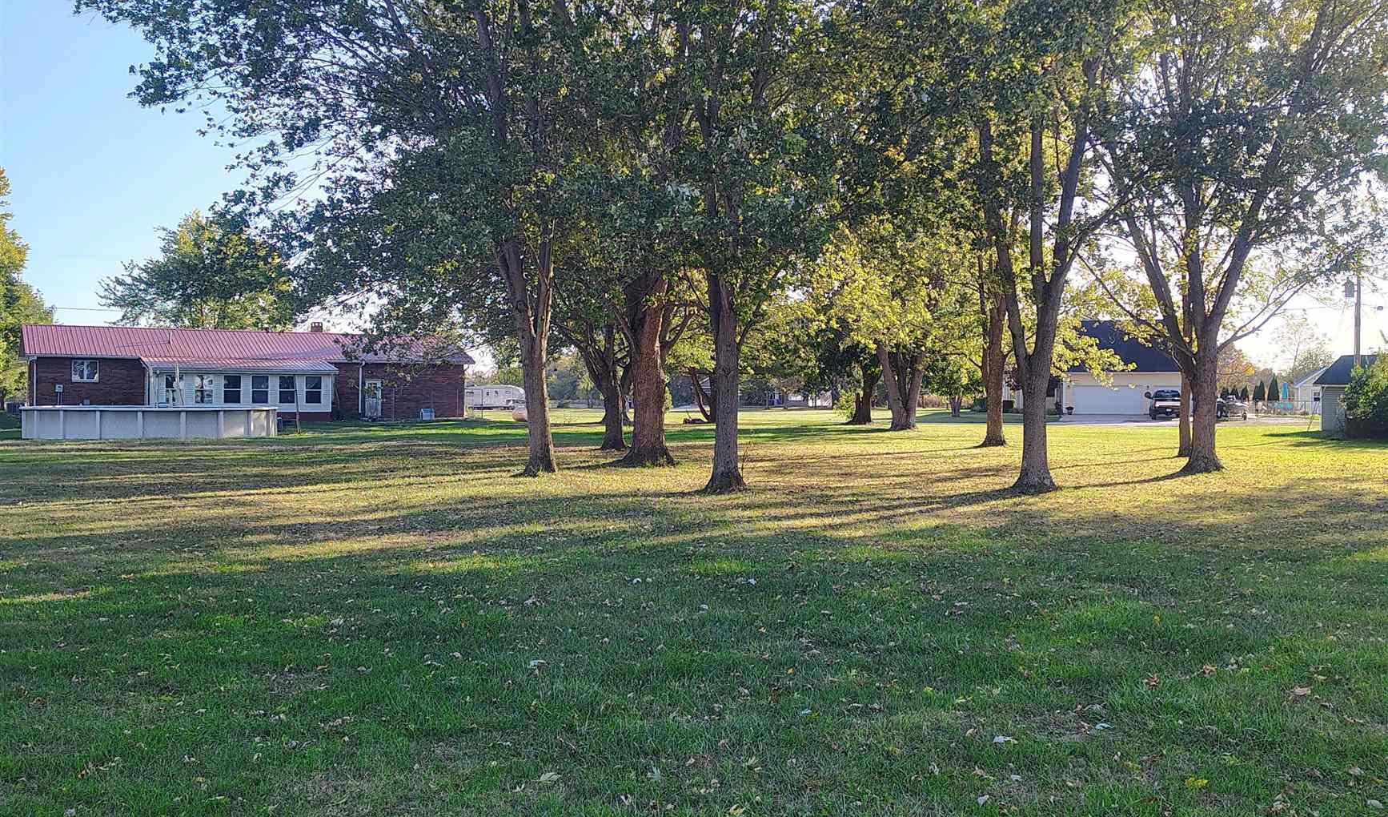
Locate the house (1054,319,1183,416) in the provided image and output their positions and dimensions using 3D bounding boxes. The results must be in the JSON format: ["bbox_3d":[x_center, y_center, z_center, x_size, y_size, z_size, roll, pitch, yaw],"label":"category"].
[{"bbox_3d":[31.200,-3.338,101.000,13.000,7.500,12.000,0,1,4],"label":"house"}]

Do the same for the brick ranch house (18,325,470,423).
[{"bbox_3d":[-24.000,-1.962,70.700,22.800,5.000,12.900,0,1,-29],"label":"brick ranch house"}]

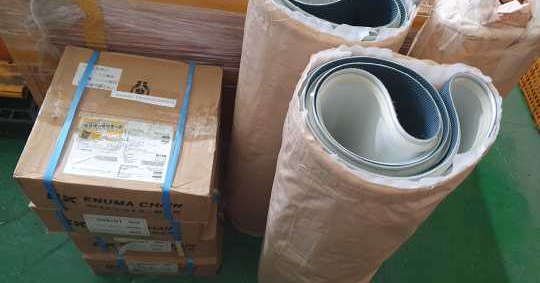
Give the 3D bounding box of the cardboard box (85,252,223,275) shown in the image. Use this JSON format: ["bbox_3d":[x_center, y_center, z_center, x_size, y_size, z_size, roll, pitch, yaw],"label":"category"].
[{"bbox_3d":[-0.376,0.256,1.429,0.406,0.167,0.392,5,56,-10],"label":"cardboard box"}]

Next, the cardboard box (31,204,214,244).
[{"bbox_3d":[-0.365,0.061,1.165,0.424,0.142,0.392,5,56,-10],"label":"cardboard box"}]

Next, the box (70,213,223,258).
[{"bbox_3d":[-0.355,0.145,1.302,0.409,0.170,0.392,5,56,-10],"label":"box"}]

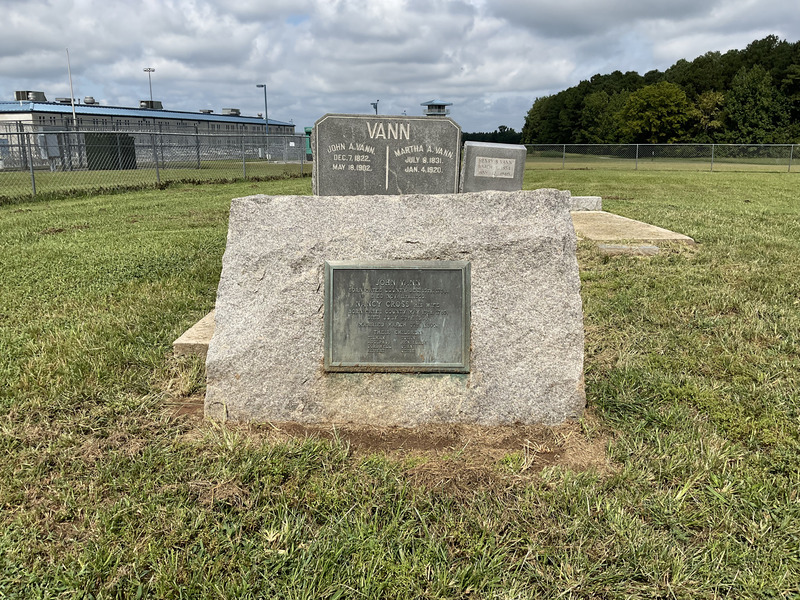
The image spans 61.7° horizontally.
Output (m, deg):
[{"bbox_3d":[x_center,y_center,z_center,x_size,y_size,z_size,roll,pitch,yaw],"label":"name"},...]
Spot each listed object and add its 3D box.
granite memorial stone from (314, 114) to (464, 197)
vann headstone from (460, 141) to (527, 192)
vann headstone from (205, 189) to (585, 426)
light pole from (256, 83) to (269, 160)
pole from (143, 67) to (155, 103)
[{"bbox_3d":[-0.100,-0.823,5.147,1.100,1.130,0.280,1,13,-5],"label":"granite memorial stone"},{"bbox_3d":[0.725,-0.765,5.315,0.460,0.900,0.240,3,13,-4],"label":"vann headstone"},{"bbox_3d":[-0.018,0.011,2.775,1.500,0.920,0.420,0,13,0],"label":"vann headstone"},{"bbox_3d":[-11.550,-14.802,56.105,0.950,6.200,0.300,0,13,0],"label":"light pole"},{"bbox_3d":[-53.400,-41.010,144.464,2.600,17.400,1.200,0,13,0],"label":"pole"}]

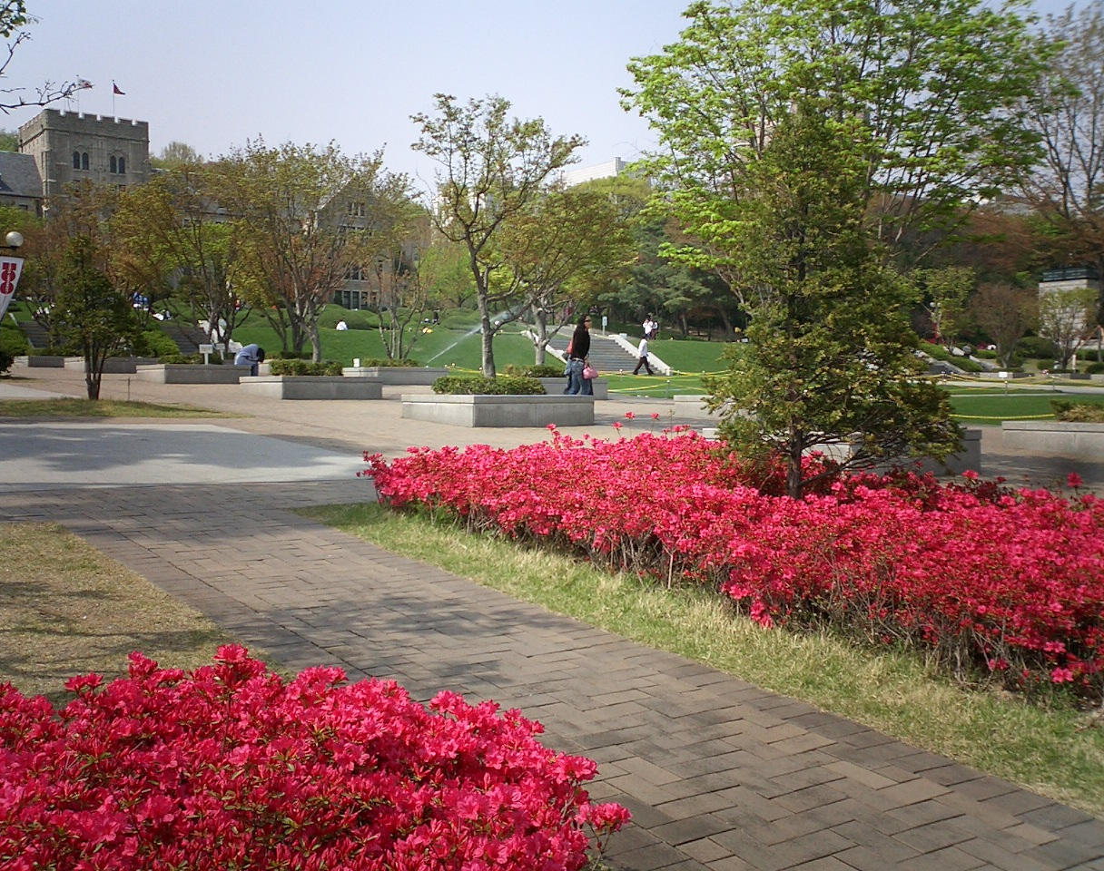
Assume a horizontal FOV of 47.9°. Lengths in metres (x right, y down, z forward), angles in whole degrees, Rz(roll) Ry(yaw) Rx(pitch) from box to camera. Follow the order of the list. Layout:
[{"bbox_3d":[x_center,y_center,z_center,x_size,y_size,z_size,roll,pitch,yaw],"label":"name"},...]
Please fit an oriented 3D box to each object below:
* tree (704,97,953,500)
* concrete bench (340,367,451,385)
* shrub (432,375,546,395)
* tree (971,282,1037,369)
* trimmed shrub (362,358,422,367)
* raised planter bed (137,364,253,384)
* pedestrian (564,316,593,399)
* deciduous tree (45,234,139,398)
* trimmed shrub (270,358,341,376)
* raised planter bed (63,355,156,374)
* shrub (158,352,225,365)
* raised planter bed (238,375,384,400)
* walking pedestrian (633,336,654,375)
[{"bbox_3d":[1.580,-0.640,7.100,1.480,2.600,1.480,0,2,0],"label":"tree"},{"bbox_3d":[-4.110,-1.537,32.550,2.020,0.430,2.020,-1,3,-35],"label":"concrete bench"},{"bbox_3d":[-0.910,-0.705,18.000,1.200,0.320,1.200,-1,3,-35],"label":"shrub"},{"bbox_3d":[24.362,-5.876,67.000,3.624,4.799,3.624,1,2,20],"label":"tree"},{"bbox_3d":[-4.200,-1.850,32.550,1.200,0.310,1.200,-1,3,-35],"label":"trimmed shrub"},{"bbox_3d":[-8.497,-1.438,29.457,2.030,0.435,2.030,-1,2,-36],"label":"raised planter bed"},{"bbox_3d":[0.403,-1.076,19.528,0.450,1.640,0.460,-1,3,-41],"label":"pedestrian"},{"bbox_3d":[-7.570,-1.940,20.450,1.460,2.680,1.460,0,2,0],"label":"deciduous tree"},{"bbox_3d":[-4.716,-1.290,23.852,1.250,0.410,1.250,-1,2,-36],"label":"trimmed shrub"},{"bbox_3d":[-12.100,-1.895,34.300,2.020,0.440,2.020,-1,3,-35],"label":"raised planter bed"},{"bbox_3d":[-8.520,-1.750,29.400,1.200,0.320,1.200,-1,3,-35],"label":"shrub"},{"bbox_3d":[-4.600,-0.886,23.800,2.020,0.430,2.020,-1,3,-35],"label":"raised planter bed"},{"bbox_3d":[3.816,-3.370,52.028,0.800,1.660,0.500,-1,2,-22],"label":"walking pedestrian"}]

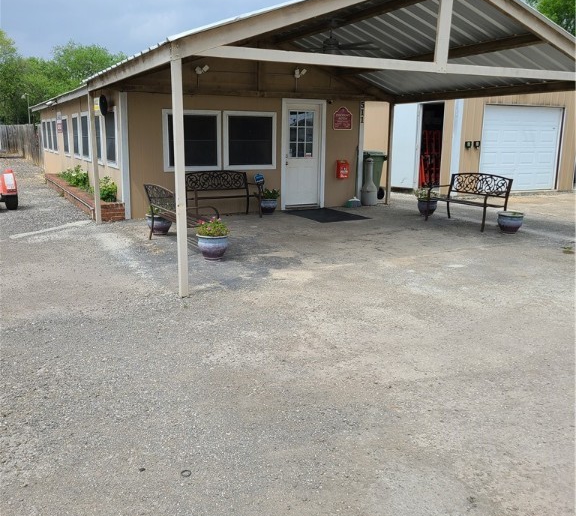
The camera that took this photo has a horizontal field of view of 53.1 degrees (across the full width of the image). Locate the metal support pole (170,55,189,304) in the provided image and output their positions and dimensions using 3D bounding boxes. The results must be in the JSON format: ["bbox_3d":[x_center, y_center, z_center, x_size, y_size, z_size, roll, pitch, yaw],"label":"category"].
[{"bbox_3d":[-1.014,-0.740,5.453,0.082,2.240,0.082,-6,14,-28],"label":"metal support pole"}]

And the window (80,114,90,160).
[{"bbox_3d":[-4.522,-2.706,12.960,0.090,1.070,1.060,-6,14,-28],"label":"window"}]

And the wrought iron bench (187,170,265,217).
[{"bbox_3d":[-1.188,-1.173,10.612,1.310,0.860,0.630,-6,13,-27],"label":"wrought iron bench"}]

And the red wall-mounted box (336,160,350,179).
[{"bbox_3d":[1.172,-1.861,12.146,0.240,0.365,0.130,-6,14,-28],"label":"red wall-mounted box"}]

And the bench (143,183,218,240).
[{"bbox_3d":[-1.441,-0.589,7.823,0.630,0.860,1.310,-6,13,-27],"label":"bench"}]

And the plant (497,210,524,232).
[{"bbox_3d":[3.584,-0.564,9.253,0.415,0.330,0.415,-6,14,-28],"label":"plant"}]

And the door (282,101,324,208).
[{"bbox_3d":[0.316,-2.089,11.776,1.010,2.170,0.120,-6,14,-28],"label":"door"}]

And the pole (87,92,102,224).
[{"bbox_3d":[-3.213,-1.642,9.606,0.090,2.160,0.090,-6,13,-27],"label":"pole"}]

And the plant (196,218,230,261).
[{"bbox_3d":[-0.935,-0.248,7.176,0.420,0.540,0.420,0,12,0],"label":"plant"}]

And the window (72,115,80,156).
[{"bbox_3d":[-5.143,-2.950,14.068,0.090,1.070,1.060,-6,14,-28],"label":"window"}]

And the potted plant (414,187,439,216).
[{"bbox_3d":[2.672,-1.097,11.103,0.420,0.570,0.420,0,12,0],"label":"potted plant"}]

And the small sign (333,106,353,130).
[{"bbox_3d":[1.162,-2.913,12.020,0.480,0.500,0.030,-6,13,-27],"label":"small sign"}]

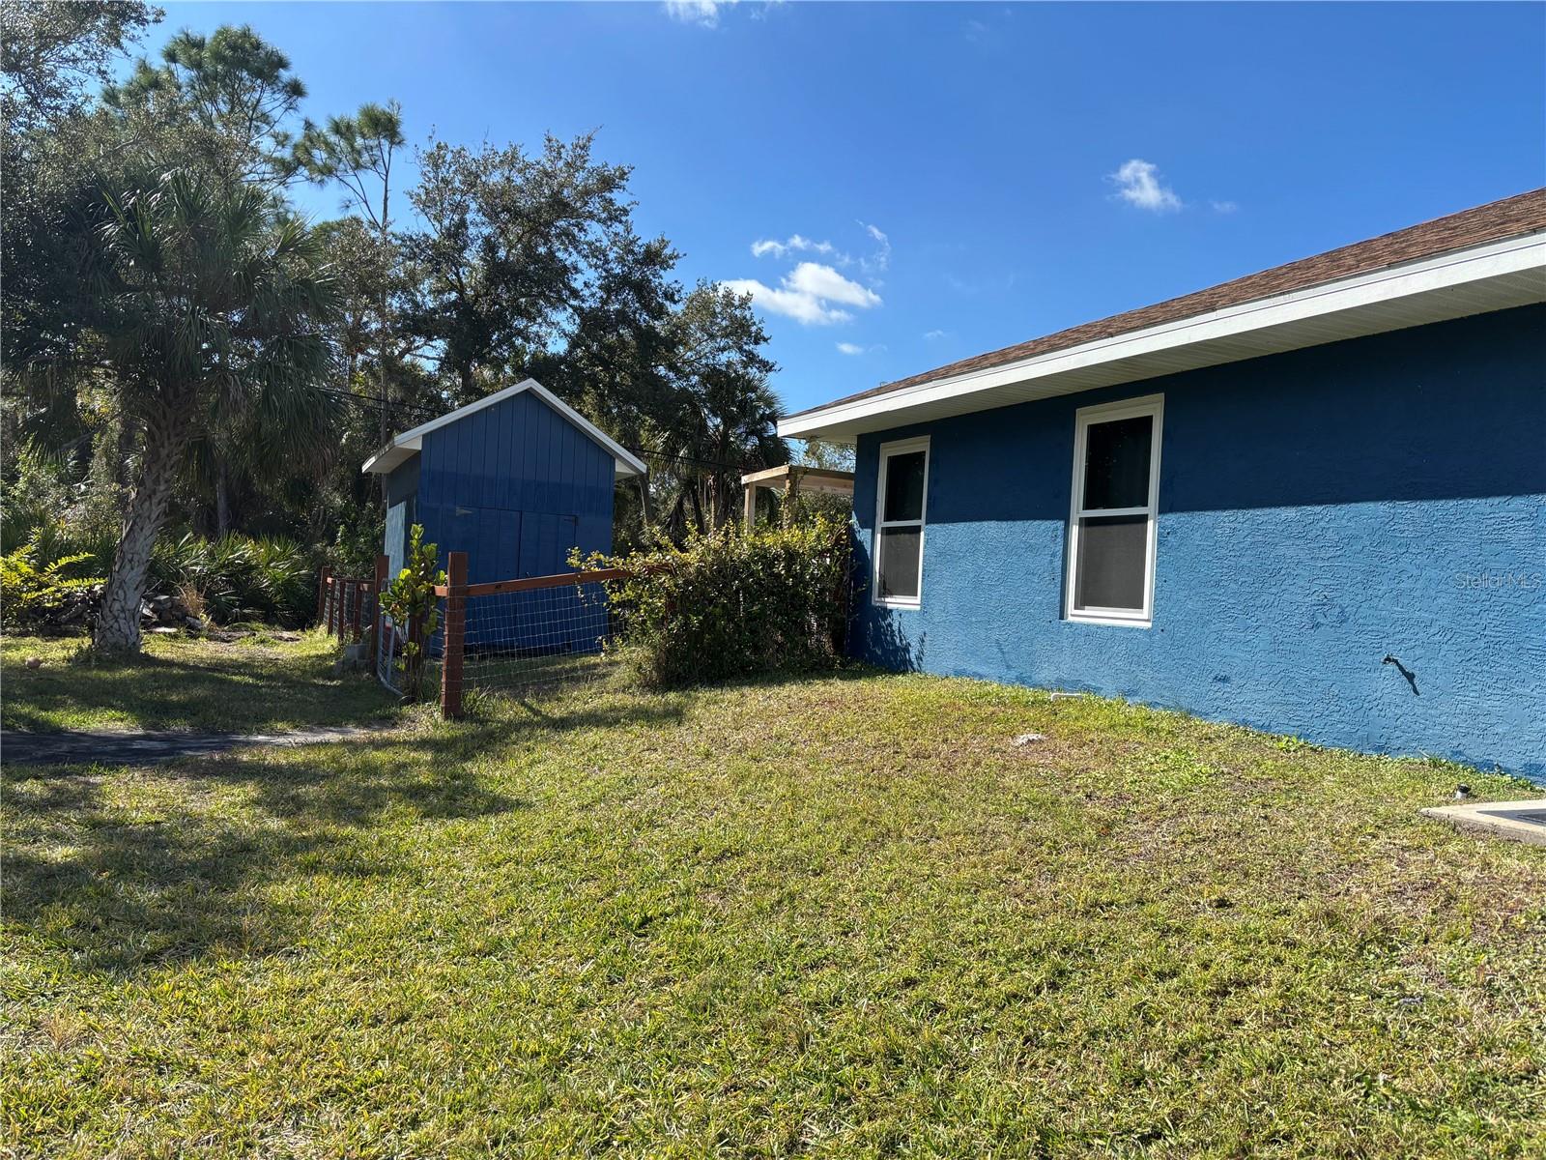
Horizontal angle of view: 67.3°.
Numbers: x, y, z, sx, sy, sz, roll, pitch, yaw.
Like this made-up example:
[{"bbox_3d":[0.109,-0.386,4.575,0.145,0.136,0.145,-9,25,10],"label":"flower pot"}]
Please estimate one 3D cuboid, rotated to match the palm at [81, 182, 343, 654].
[{"bbox_3d":[-7.264,-2.191,15.100,3.000,6.200,3.000,4,0,-24],"label":"palm"}]

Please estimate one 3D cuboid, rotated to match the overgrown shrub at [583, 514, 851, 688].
[{"bbox_3d":[-0.434,0.205,11.256,2.500,1.700,1.100,4,0,-24],"label":"overgrown shrub"}]

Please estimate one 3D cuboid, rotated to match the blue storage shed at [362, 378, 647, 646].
[{"bbox_3d":[-4.976,-1.010,20.461,3.880,4.320,5.600,4,0,-24],"label":"blue storage shed"}]

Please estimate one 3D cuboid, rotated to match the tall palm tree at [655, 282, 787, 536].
[{"bbox_3d":[-1.282,-2.770,26.500,2.900,8.100,2.900,4,0,-24],"label":"tall palm tree"}]

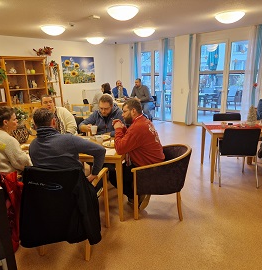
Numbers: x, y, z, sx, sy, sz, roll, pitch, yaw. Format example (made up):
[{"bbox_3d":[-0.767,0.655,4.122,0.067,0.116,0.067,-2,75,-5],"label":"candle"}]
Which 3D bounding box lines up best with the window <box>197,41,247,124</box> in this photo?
[{"bbox_3d":[2.376,-1.249,6.163,1.430,2.200,0.100,12,20,41],"label":"window"}]

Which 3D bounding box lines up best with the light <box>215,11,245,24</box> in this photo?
[{"bbox_3d":[1.722,-2.021,4.169,0.470,0.145,0.470,12,20,41],"label":"light"}]

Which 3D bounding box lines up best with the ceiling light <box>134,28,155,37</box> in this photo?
[{"bbox_3d":[0.309,-2.269,5.324,0.480,0.160,0.480,-2,14,0],"label":"ceiling light"}]

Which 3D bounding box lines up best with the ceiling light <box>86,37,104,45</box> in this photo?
[{"bbox_3d":[-0.998,-2.640,6.769,0.470,0.145,0.470,-2,15,0],"label":"ceiling light"}]

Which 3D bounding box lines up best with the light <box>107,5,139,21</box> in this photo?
[{"bbox_3d":[-0.113,-1.831,3.659,0.470,0.145,0.470,-2,15,0],"label":"light"}]

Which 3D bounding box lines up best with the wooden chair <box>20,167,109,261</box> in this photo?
[{"bbox_3d":[-0.541,0.634,2.224,0.610,0.820,0.580,1,15,10],"label":"wooden chair"}]

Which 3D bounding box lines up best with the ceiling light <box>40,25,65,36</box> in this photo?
[{"bbox_3d":[-1.577,-2.106,4.889,0.480,0.160,0.480,-2,14,0],"label":"ceiling light"}]

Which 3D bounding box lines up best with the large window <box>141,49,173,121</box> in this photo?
[{"bbox_3d":[0.827,-1.603,7.854,1.300,2.270,0.120,11,19,39],"label":"large window"}]

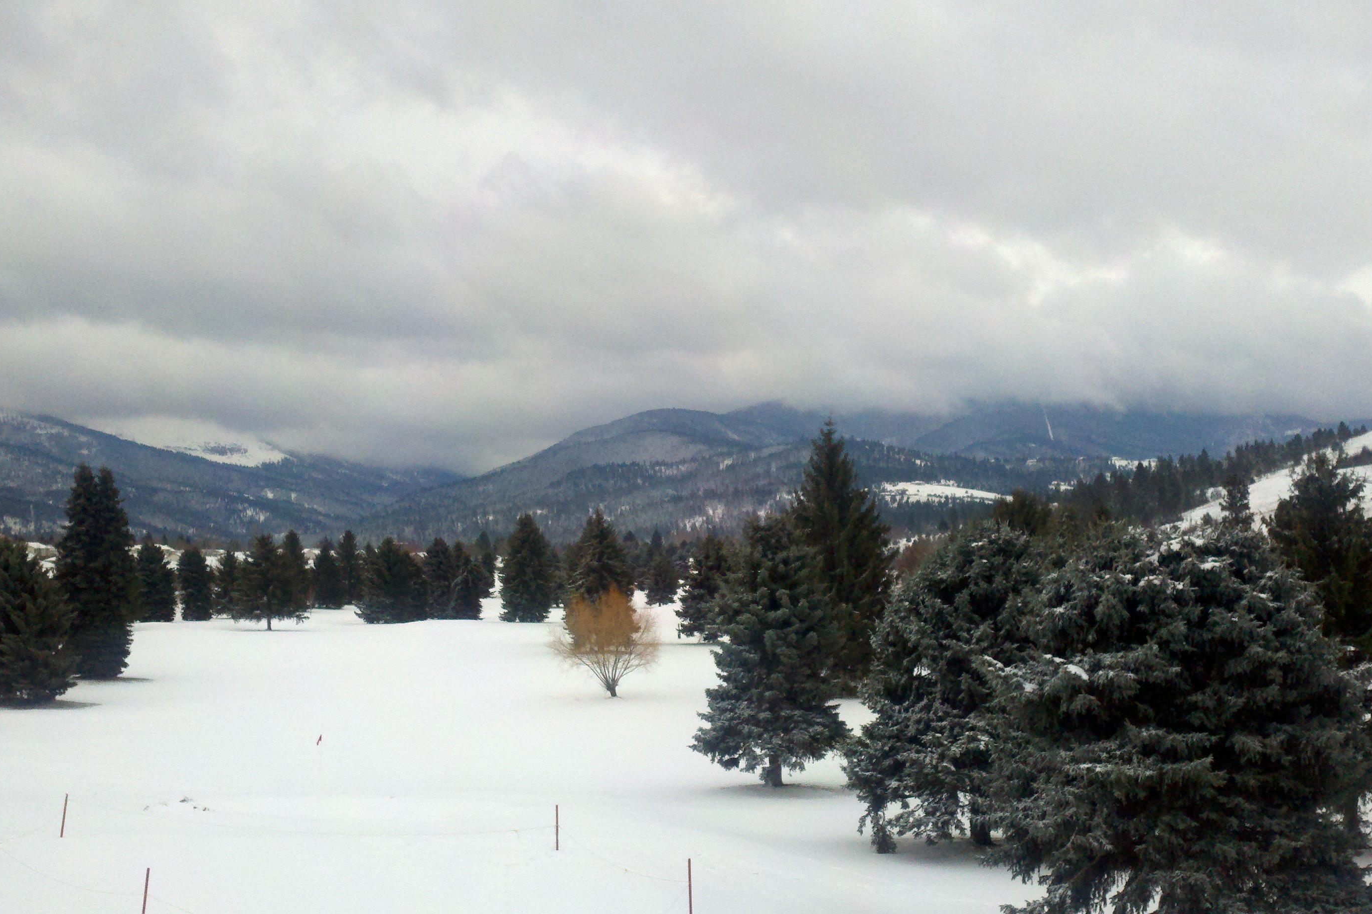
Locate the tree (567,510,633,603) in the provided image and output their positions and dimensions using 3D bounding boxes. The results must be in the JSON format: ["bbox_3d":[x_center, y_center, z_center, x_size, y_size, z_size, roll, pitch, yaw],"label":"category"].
[{"bbox_3d":[-5.134,7.507,99.836,4.819,8.593,4.819,0,-3,-3],"label":"tree"}]

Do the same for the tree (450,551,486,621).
[{"bbox_3d":[-18.116,10.560,136.063,3.065,5.830,3.065,0,-3,-8],"label":"tree"}]

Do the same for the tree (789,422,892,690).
[{"bbox_3d":[7.965,5.328,88.592,6.880,14.460,6.880,0,-3,0],"label":"tree"}]

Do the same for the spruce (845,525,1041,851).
[{"bbox_3d":[7.795,6.091,43.473,7.180,8.500,7.180,0,-3,0],"label":"spruce"}]

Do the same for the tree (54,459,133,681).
[{"bbox_3d":[-34.988,6.733,97.205,4.760,12.500,4.760,0,-3,0],"label":"tree"}]

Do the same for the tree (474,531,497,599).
[{"bbox_3d":[-21.756,11.681,176.749,2.880,7.337,2.880,0,-3,-7],"label":"tree"}]

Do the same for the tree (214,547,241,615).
[{"bbox_3d":[-47.903,13.080,171.658,3.470,7.140,3.470,0,-3,0],"label":"tree"}]

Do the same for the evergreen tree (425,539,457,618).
[{"bbox_3d":[-20.524,10.132,137.037,2.980,6.775,2.980,0,-3,-8],"label":"evergreen tree"}]

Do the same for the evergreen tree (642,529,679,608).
[{"bbox_3d":[-3.202,13.335,196.989,4.740,9.120,4.740,0,-3,0],"label":"evergreen tree"}]

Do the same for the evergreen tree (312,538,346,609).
[{"bbox_3d":[-33.508,10.929,153.769,3.104,6.724,3.104,1,-3,-12],"label":"evergreen tree"}]

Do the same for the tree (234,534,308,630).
[{"bbox_3d":[-36.849,11.088,145.413,6.550,8.540,6.550,0,-3,0],"label":"tree"}]

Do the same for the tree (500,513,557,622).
[{"bbox_3d":[-15.361,10.800,160.125,5.600,10.560,5.600,0,-3,0],"label":"tree"}]

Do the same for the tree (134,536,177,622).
[{"bbox_3d":[-43.006,9.862,132.459,3.707,6.892,3.707,1,-3,-18],"label":"tree"}]

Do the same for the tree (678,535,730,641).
[{"bbox_3d":[2.058,10.336,129.756,5.650,8.500,5.650,0,-3,0],"label":"tree"}]

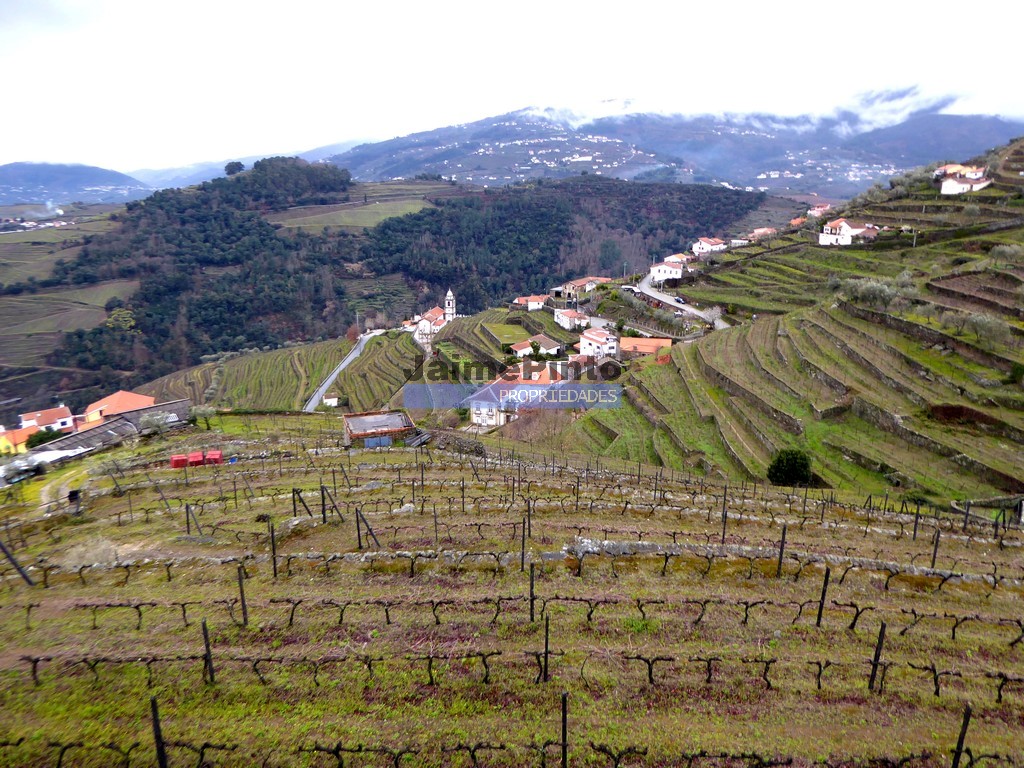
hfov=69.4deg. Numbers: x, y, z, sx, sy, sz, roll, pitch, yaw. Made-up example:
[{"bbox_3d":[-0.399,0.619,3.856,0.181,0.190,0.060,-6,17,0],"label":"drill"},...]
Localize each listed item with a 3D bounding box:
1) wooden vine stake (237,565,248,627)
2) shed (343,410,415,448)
[{"bbox_3d":[-6.232,4.932,17.135,0.080,1.550,0.080,0,16,0],"label":"wooden vine stake"},{"bbox_3d":[-12.236,4.532,67.500,5.800,2.200,5.200,-6,17,-21],"label":"shed"}]

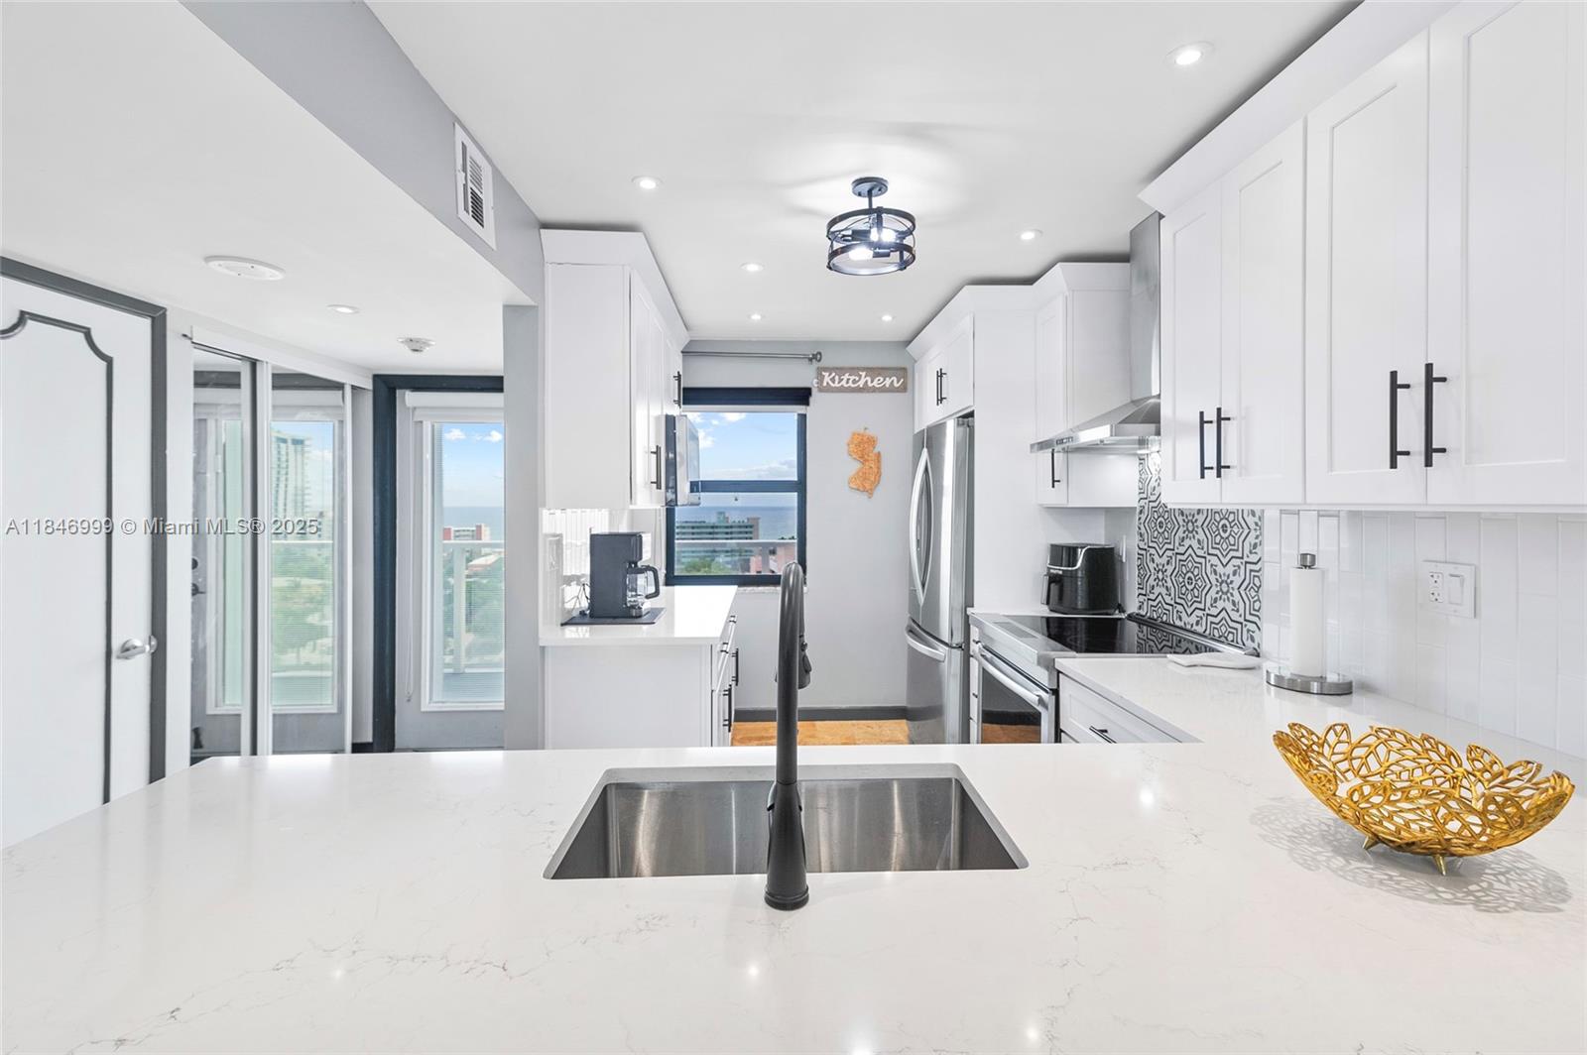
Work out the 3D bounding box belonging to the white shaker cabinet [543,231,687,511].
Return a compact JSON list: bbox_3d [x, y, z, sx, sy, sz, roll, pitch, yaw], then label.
[{"bbox_3d":[-0.783,-0.602,3.462,0.376,1.025,1.660,0,2,-2],"label":"white shaker cabinet"}]

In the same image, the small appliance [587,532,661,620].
[{"bbox_3d":[-0.762,0.215,3.245,0.287,0.375,0.205,0,2,-2],"label":"small appliance"}]

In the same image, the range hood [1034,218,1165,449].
[{"bbox_3d":[1.256,-0.719,2.631,0.474,0.827,0.757,0,2,-2],"label":"range hood"}]

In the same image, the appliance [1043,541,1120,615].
[{"bbox_3d":[1.250,0.222,3.080,0.310,0.300,0.260,-1,1,-18],"label":"appliance"}]

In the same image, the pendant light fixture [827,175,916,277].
[{"bbox_3d":[0.249,-0.979,2.260,0.286,0.253,0.286,0,1,-2],"label":"pendant light fixture"}]

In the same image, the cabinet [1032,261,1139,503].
[{"bbox_3d":[1.250,-0.594,3.050,0.350,1.000,0.290,0,1,-2],"label":"cabinet"}]

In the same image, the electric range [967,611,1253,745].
[{"bbox_3d":[1.100,0.843,2.580,0.690,0.920,0.760,0,1,-2],"label":"electric range"}]

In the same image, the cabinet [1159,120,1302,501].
[{"bbox_3d":[1.351,-0.514,1.958,0.324,0.917,0.604,0,2,-2],"label":"cabinet"}]

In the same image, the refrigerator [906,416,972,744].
[{"bbox_3d":[1.000,0.371,3.690,0.750,1.790,0.910,0,1,-2],"label":"refrigerator"}]

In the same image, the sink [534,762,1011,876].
[{"bbox_3d":[-0.013,0.588,1.159,0.685,0.225,0.410,0,2,-2],"label":"sink"}]

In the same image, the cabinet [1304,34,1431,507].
[{"bbox_3d":[1.337,-0.497,1.474,0.310,0.900,0.307,0,1,-2],"label":"cabinet"}]

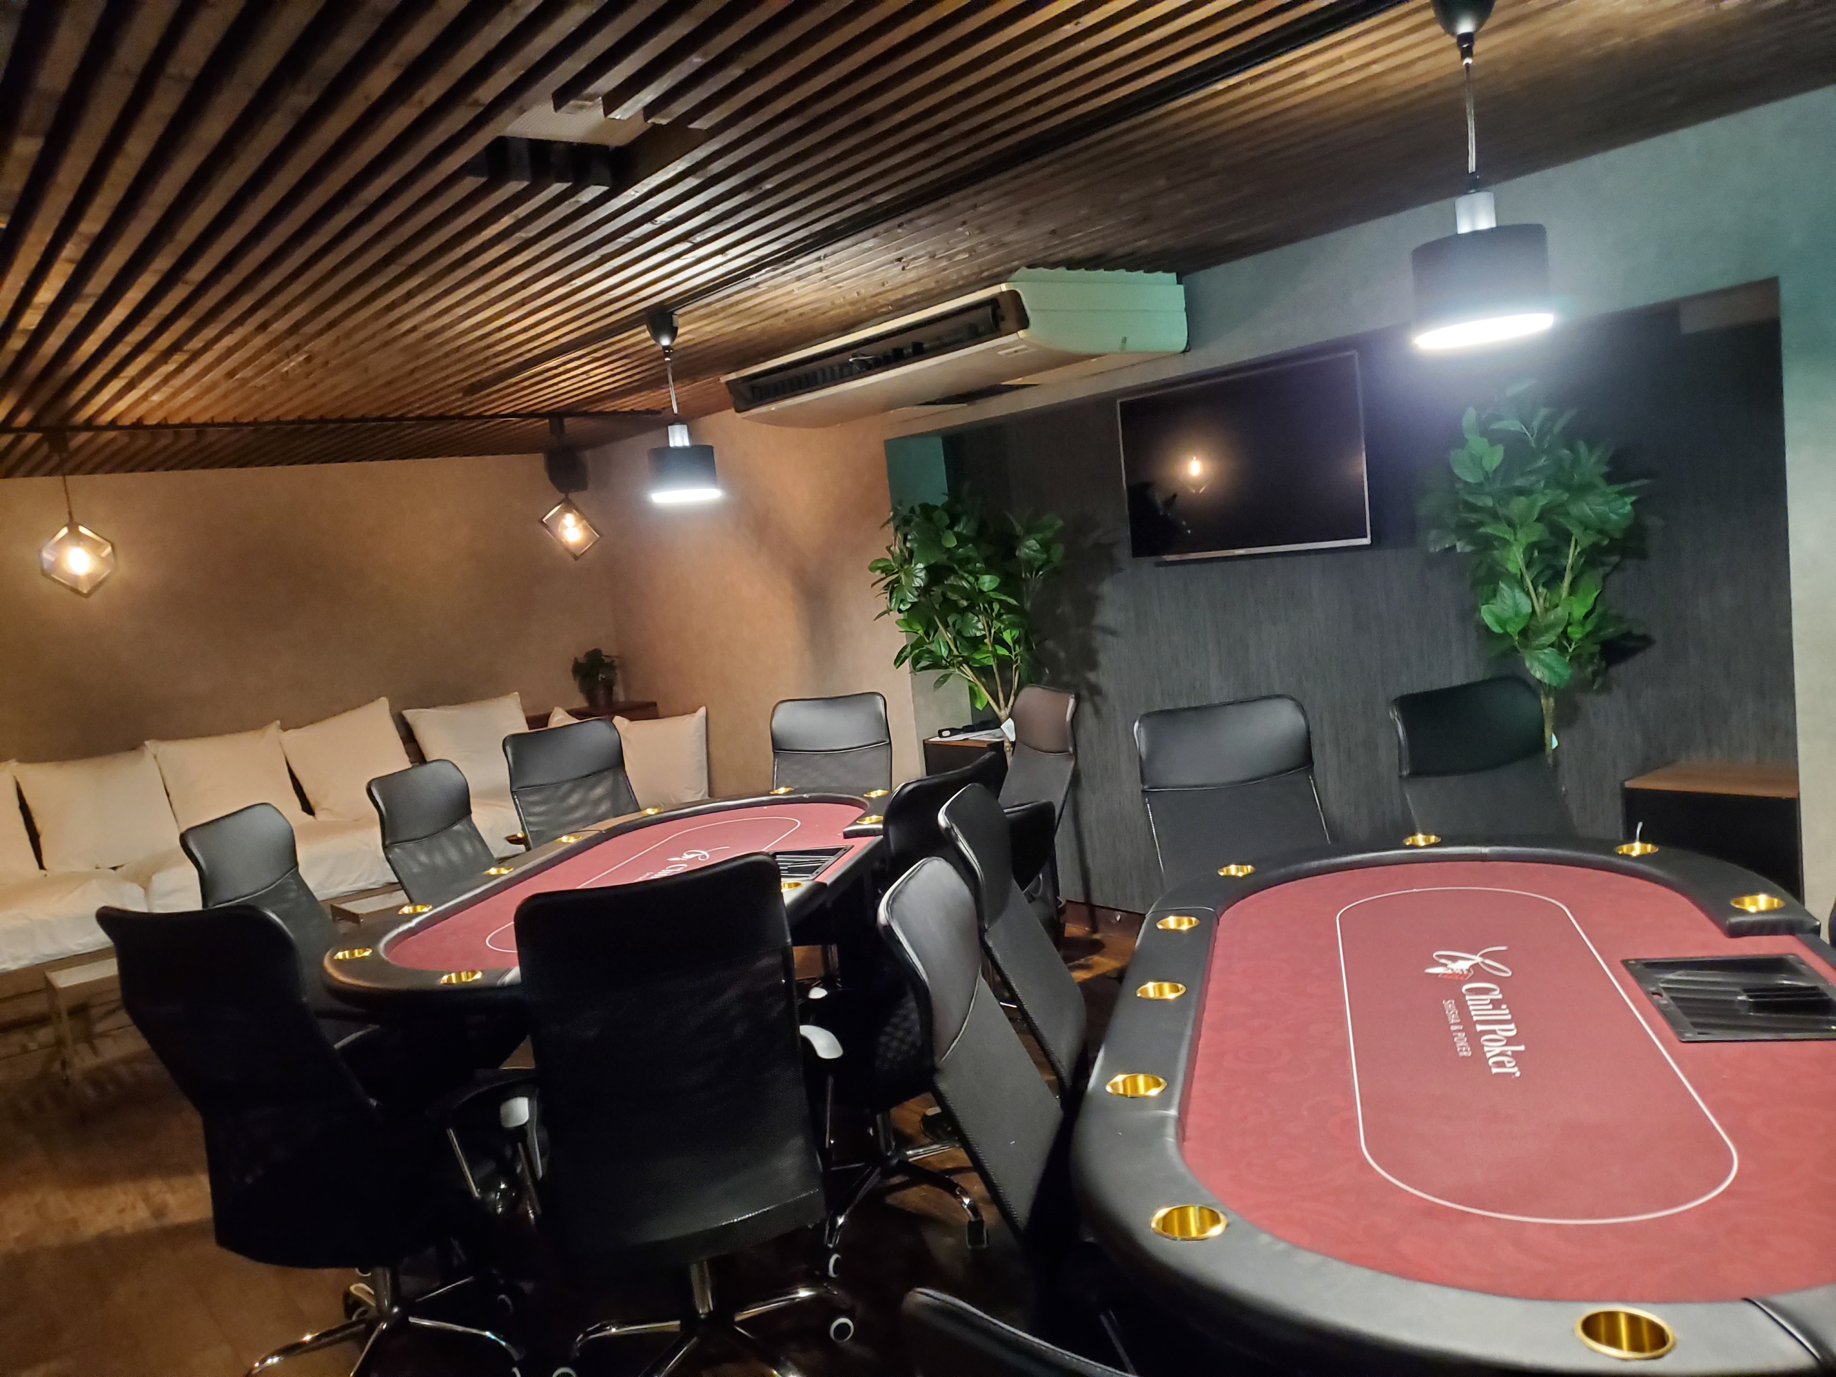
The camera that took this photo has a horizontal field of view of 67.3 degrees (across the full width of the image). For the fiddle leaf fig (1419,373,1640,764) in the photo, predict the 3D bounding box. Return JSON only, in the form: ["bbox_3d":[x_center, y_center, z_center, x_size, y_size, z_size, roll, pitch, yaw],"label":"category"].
[{"bbox_3d":[1.580,0.145,3.466,0.490,1.805,0.520,-11,8,-36],"label":"fiddle leaf fig"}]

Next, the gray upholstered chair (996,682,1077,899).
[{"bbox_3d":[0.177,0.568,4.285,0.630,1.080,0.610,-9,7,-21],"label":"gray upholstered chair"}]

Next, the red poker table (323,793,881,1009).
[{"bbox_3d":[-0.739,0.914,4.236,1.280,0.785,2.305,-5,6,15],"label":"red poker table"}]

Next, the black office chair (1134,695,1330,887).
[{"bbox_3d":[0.875,0.601,3.345,0.610,1.080,0.630,-7,7,-5],"label":"black office chair"}]

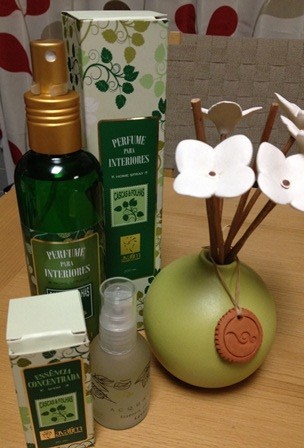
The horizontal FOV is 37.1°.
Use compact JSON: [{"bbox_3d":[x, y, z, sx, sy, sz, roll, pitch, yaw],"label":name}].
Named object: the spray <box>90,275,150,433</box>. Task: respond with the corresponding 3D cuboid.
[{"bbox_3d":[-0.018,0.071,0.256,0.035,0.087,0.035,1,29,-1],"label":"spray"}]

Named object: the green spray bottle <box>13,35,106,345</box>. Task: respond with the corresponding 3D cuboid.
[{"bbox_3d":[-0.049,0.005,0.254,0.045,0.203,0.045,-8,30,-17],"label":"green spray bottle"}]

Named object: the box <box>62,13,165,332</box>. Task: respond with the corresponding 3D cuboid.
[{"bbox_3d":[-0.024,-0.022,0.299,0.047,0.209,0.047,-9,31,-18],"label":"box"}]

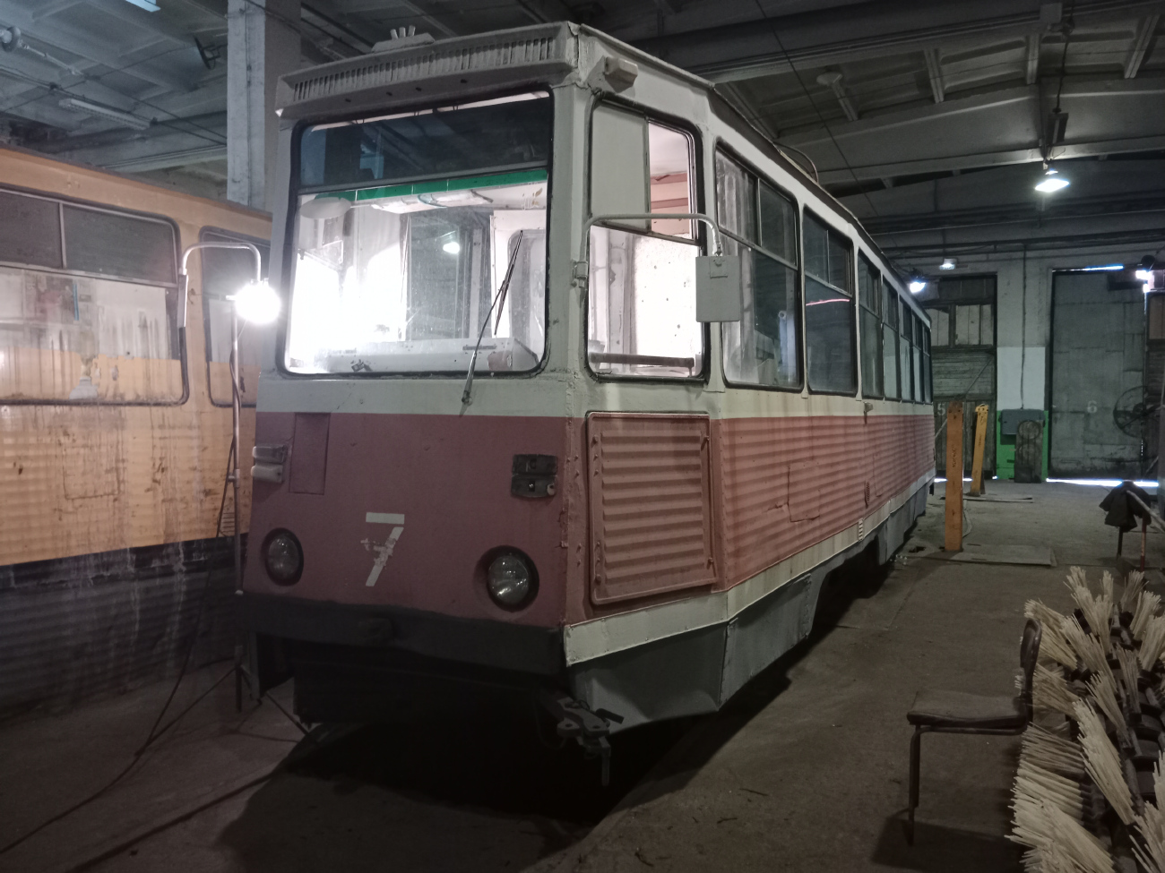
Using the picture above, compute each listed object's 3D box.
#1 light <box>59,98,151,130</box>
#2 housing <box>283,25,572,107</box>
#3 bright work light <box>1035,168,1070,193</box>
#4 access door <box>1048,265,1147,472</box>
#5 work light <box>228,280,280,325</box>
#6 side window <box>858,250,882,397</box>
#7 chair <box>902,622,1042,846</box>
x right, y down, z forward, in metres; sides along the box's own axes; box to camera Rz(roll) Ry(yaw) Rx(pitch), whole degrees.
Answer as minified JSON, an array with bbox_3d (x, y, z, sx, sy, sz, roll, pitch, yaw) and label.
[{"bbox_3d":[-6.840,-4.650,12.600,0.230,0.130,1.250,1,2,28],"label":"light"},{"bbox_3d":[-0.672,-1.530,3.670,1.380,0.160,0.110,1,2,24],"label":"housing"},{"bbox_3d":[7.520,-4.100,14.000,0.540,0.360,0.500,1,2,25],"label":"bright work light"},{"bbox_3d":[11.770,-1.425,20.000,1.830,4.720,0.120,1,2,25],"label":"access door"},{"bbox_3d":[-1.570,-0.645,4.200,0.220,0.200,0.150,0,2,-30],"label":"work light"},{"bbox_3d":[2.420,-0.900,7.350,0.060,1.140,1.230,1,2,26],"label":"side window"},{"bbox_3d":[1.450,1.070,3.260,0.470,0.790,0.370,1,2,13],"label":"chair"}]

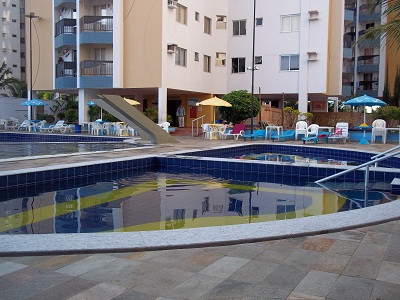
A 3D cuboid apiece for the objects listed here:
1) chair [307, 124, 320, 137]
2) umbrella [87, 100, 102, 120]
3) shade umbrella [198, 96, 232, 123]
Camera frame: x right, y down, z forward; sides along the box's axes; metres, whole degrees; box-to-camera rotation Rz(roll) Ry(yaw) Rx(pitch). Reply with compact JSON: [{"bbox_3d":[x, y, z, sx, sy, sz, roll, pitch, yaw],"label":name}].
[{"bbox_3d":[5.663,-0.878,20.700,0.580,0.820,0.580,4,5,37],"label":"chair"},{"bbox_3d":[-5.665,-1.939,24.000,1.750,2.200,1.750,0,4,-13],"label":"umbrella"},{"bbox_3d":[0.759,-1.569,20.500,1.750,2.120,1.750,1,4,0],"label":"shade umbrella"}]

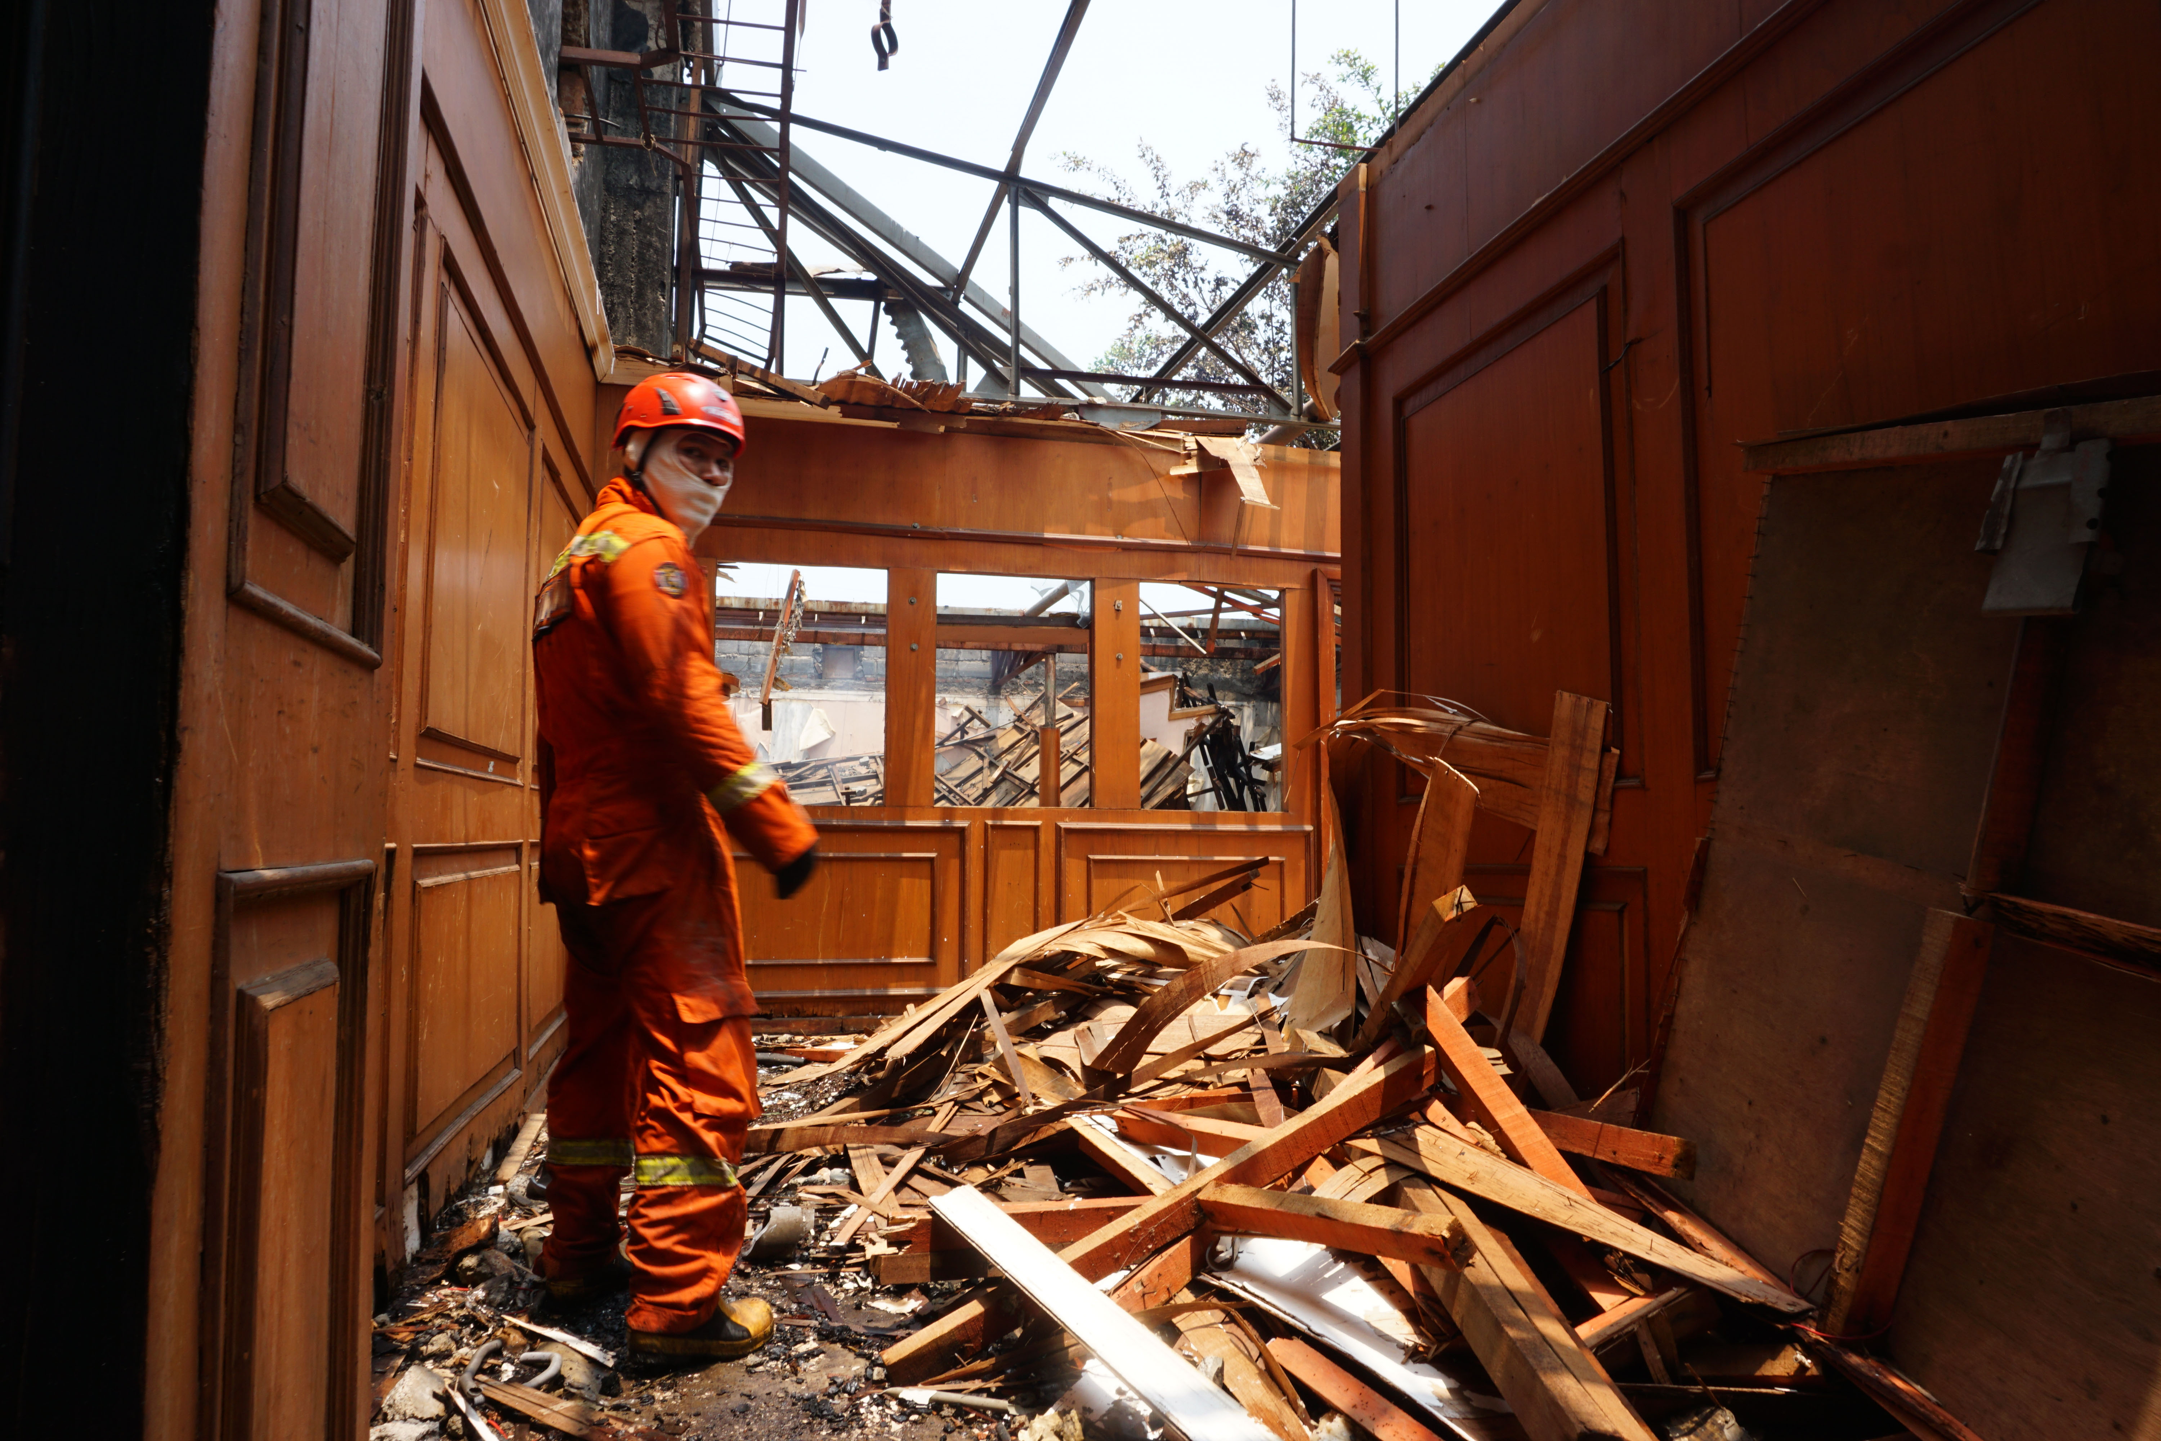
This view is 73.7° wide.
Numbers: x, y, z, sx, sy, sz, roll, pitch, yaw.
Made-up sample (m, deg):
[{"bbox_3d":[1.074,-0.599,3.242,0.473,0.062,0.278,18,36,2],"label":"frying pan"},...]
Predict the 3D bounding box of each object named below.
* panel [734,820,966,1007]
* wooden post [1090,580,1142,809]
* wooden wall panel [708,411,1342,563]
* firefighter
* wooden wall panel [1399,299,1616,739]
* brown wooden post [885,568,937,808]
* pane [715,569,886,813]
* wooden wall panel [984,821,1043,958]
[{"bbox_3d":[-1.135,0.869,6.499,1.257,0.819,0.050,1,-5,-13],"label":"panel"},{"bbox_3d":[0.170,-0.117,6.942,0.234,1.100,0.090,1,-5,-13],"label":"wooden post"},{"bbox_3d":[-0.269,-1.120,6.877,3.504,0.525,0.080,1,-5,-13],"label":"wooden wall panel"},{"bbox_3d":[-0.733,0.213,2.616,0.480,1.738,0.530,3,-6,-32],"label":"firefighter"},{"bbox_3d":[0.998,-0.393,3.493,0.050,0.995,0.969,1,-5,-13],"label":"wooden wall panel"},{"bbox_3d":[-0.793,-0.142,6.712,0.233,1.100,0.080,1,-5,-13],"label":"brown wooden post"},{"bbox_3d":[-1.276,-0.154,6.604,0.768,1.100,0.030,1,-5,-13],"label":"pane"},{"bbox_3d":[-0.308,0.890,6.692,0.272,0.819,0.050,1,-5,-13],"label":"wooden wall panel"}]

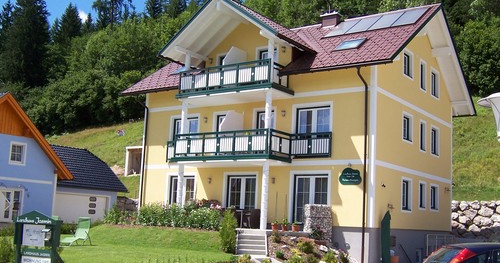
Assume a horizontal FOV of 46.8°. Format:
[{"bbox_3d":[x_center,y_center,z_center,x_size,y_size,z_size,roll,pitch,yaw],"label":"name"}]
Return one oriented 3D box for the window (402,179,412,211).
[{"bbox_3d":[6.757,2.744,24.914,0.150,1.377,1.238,-3,-10,36],"label":"window"}]

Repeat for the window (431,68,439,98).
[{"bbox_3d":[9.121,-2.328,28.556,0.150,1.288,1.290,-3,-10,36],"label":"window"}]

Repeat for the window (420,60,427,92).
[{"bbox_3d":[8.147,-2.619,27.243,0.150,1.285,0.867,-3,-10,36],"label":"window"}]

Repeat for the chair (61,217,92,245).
[{"bbox_3d":[-6.028,3.419,19.600,0.620,0.950,1.400,-3,-10,32],"label":"chair"}]

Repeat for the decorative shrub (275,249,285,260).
[{"bbox_3d":[0.930,3.878,18.219,0.315,0.363,0.298,2,-9,3],"label":"decorative shrub"}]

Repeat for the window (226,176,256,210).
[{"bbox_3d":[-0.405,3.034,26.298,1.641,2.000,0.160,-4,-11,36],"label":"window"}]

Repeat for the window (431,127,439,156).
[{"bbox_3d":[9.182,0.587,28.896,0.160,1.302,1.117,-4,-11,36],"label":"window"}]

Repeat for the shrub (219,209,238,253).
[{"bbox_3d":[-0.791,3.676,21.400,0.643,1.567,0.643,3,-8,0],"label":"shrub"}]

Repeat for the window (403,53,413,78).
[{"bbox_3d":[7.175,-2.981,26.418,0.160,1.052,1.067,-4,-11,36],"label":"window"}]

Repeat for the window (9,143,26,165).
[{"bbox_3d":[-14.524,1.362,36.041,0.160,1.299,1.057,-4,-11,36],"label":"window"}]

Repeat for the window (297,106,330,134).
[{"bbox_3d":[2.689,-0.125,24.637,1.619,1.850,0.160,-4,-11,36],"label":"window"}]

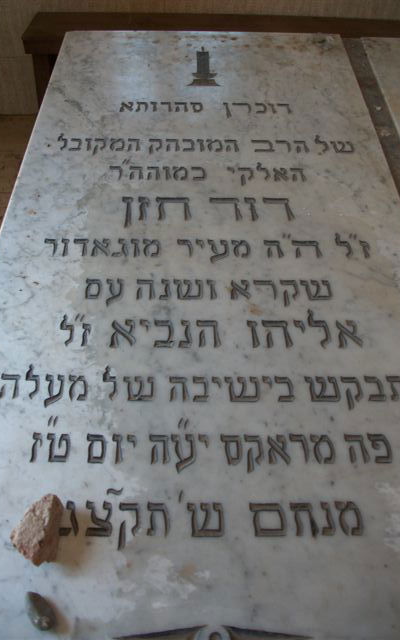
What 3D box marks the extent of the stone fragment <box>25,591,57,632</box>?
[{"bbox_3d":[-0.210,0.383,0.754,0.029,0.023,0.055,-33,58,-25],"label":"stone fragment"}]

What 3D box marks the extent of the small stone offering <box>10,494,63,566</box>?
[{"bbox_3d":[-0.225,0.295,0.809,0.061,0.051,0.082,18,52,14],"label":"small stone offering"}]

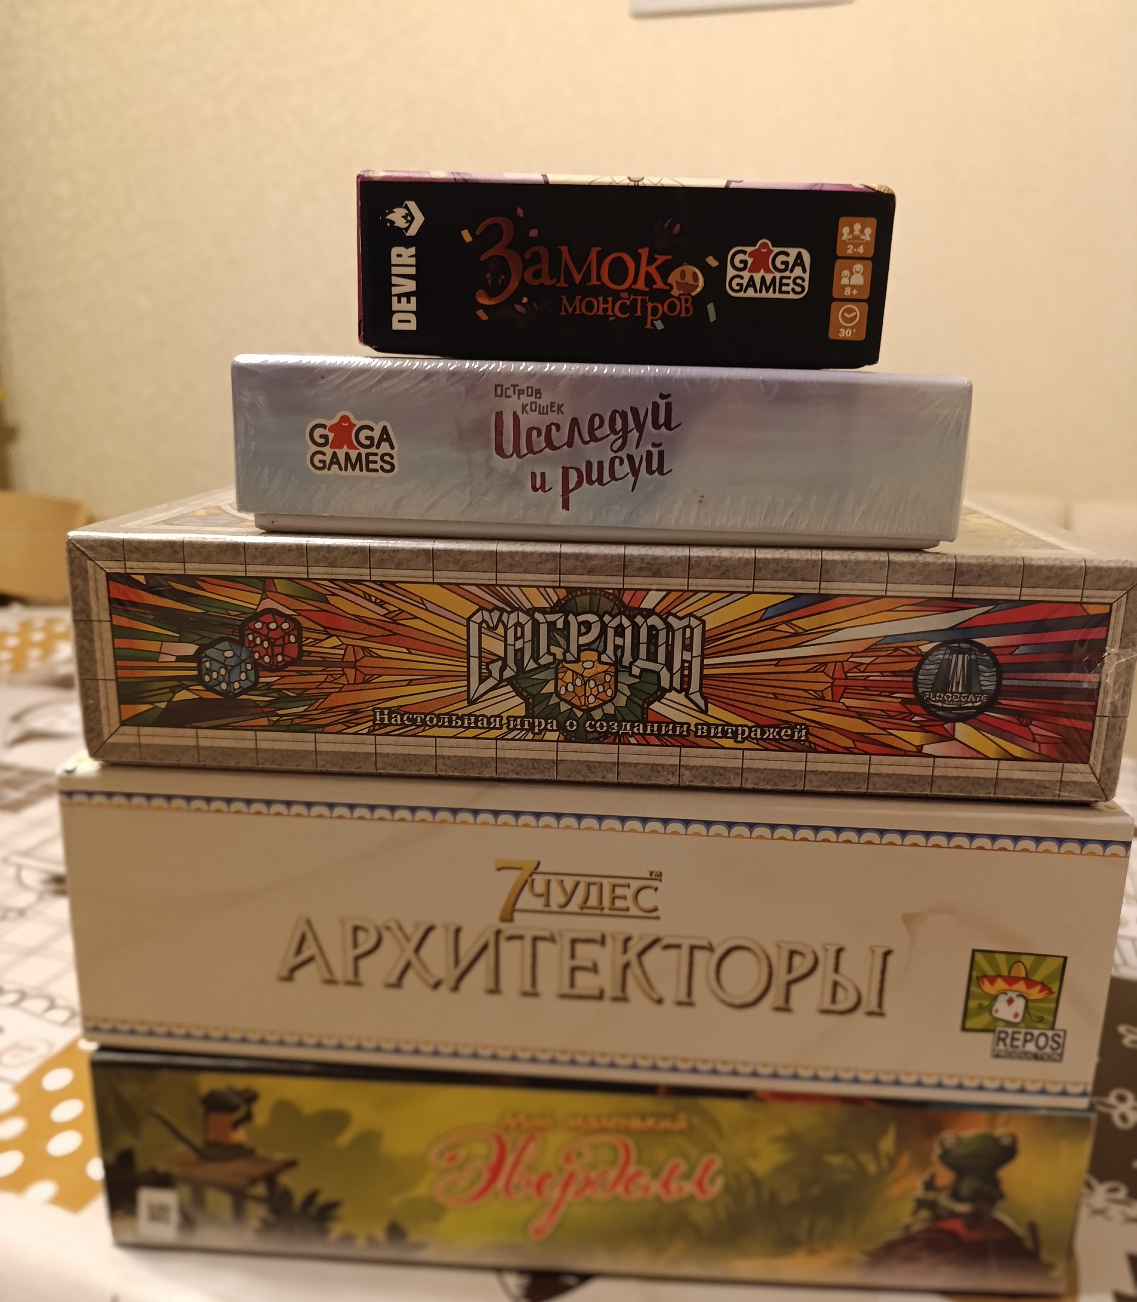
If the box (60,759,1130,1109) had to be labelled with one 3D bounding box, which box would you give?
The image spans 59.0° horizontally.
[{"bbox_3d":[0.008,0.053,0.361,0.278,0.083,0.192,2,15,3],"label":"box"}]

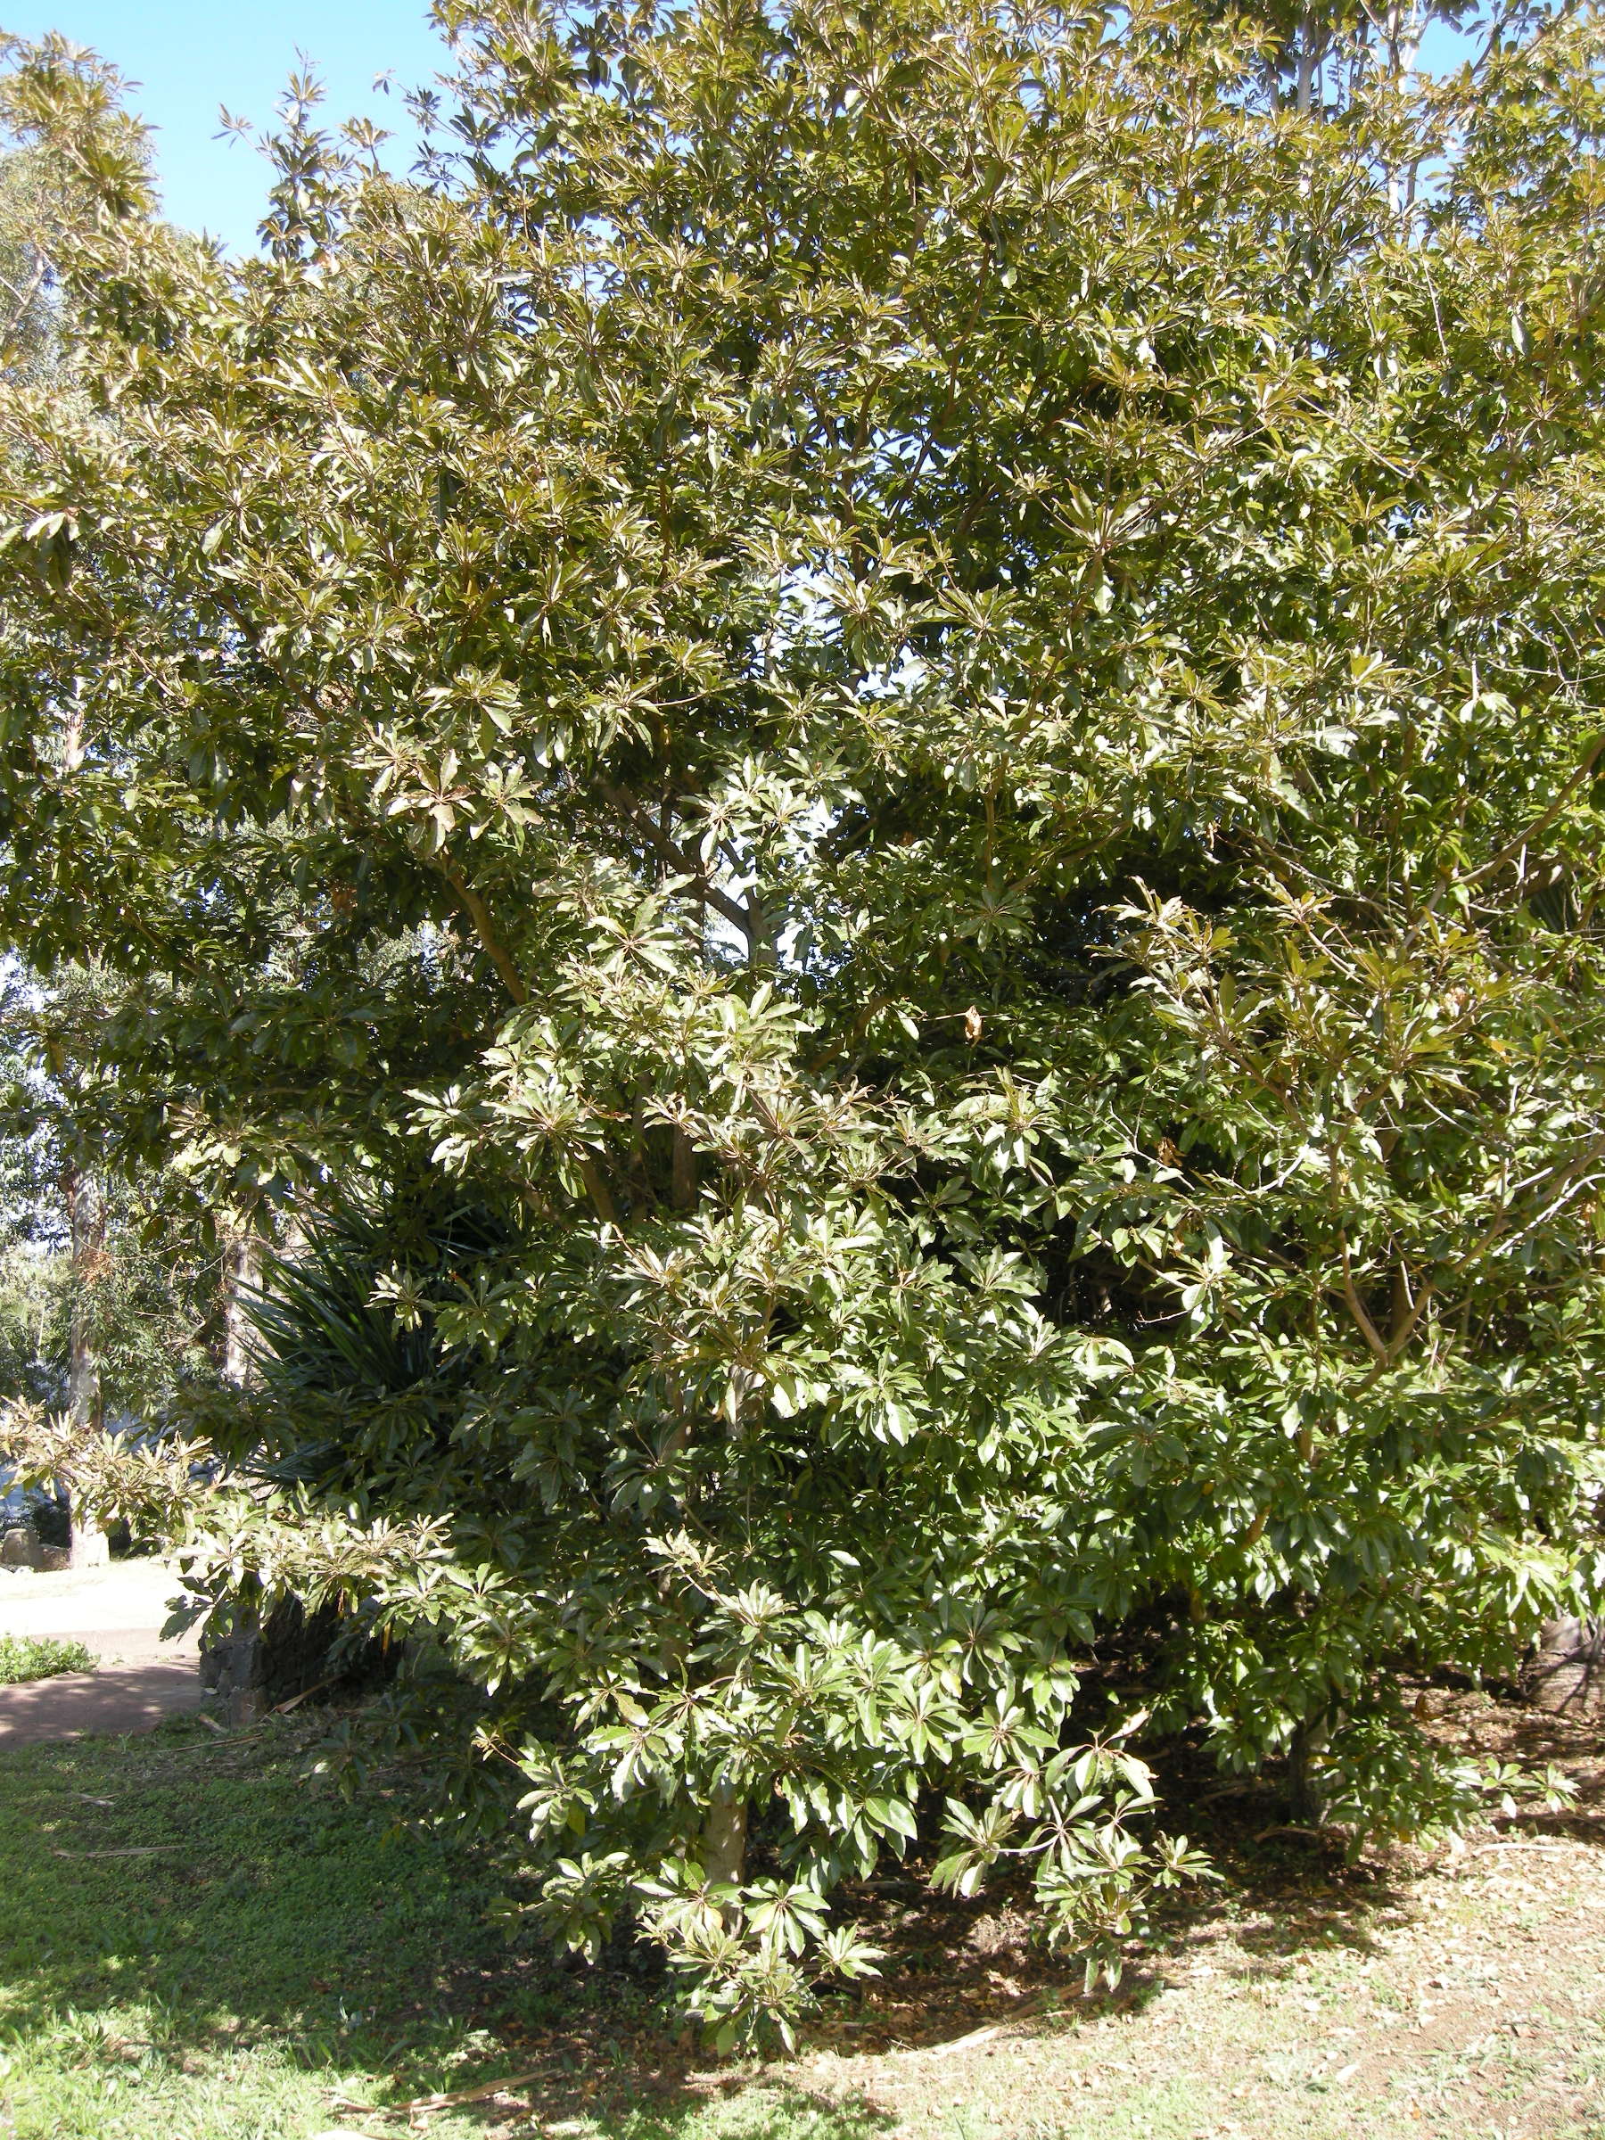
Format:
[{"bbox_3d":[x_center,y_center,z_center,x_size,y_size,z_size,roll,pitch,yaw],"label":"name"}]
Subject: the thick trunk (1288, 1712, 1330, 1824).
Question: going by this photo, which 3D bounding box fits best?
[{"bbox_3d":[1.621,2.226,6.900,0.140,0.390,0.140,0,-7,0],"label":"thick trunk"}]

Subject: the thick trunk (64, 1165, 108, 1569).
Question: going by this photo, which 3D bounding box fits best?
[{"bbox_3d":[-5.397,2.236,16.300,0.280,3.060,0.280,-2,-7,0],"label":"thick trunk"}]

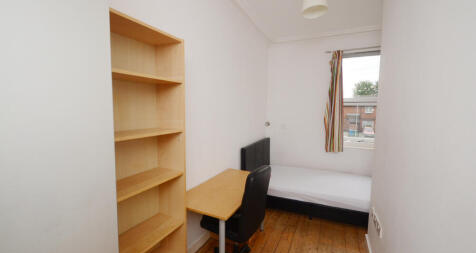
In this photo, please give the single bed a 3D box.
[{"bbox_3d":[1.208,0.822,3.371,1.980,0.953,1.210,2,5,22],"label":"single bed"}]

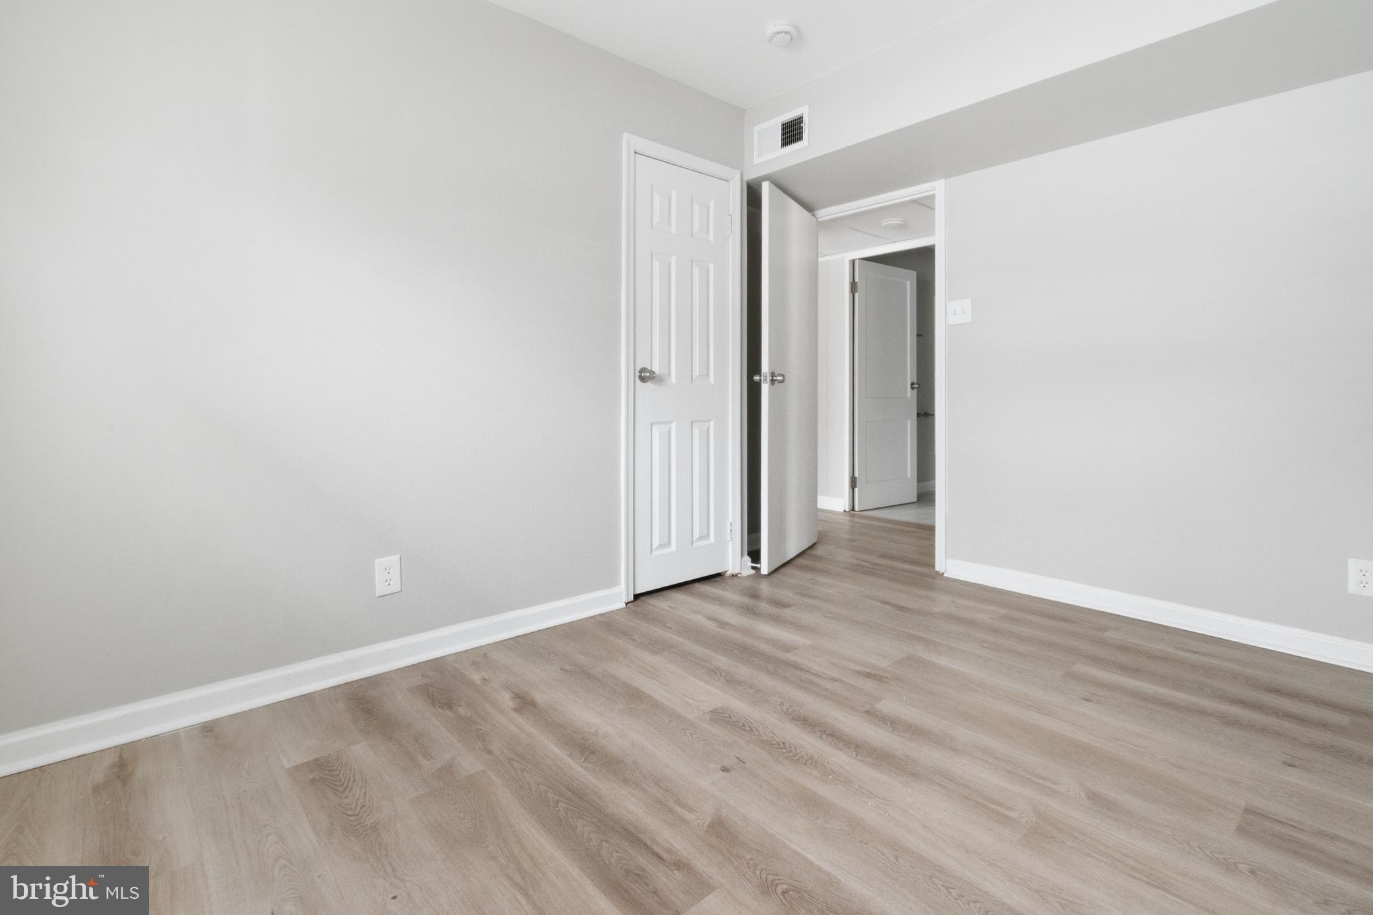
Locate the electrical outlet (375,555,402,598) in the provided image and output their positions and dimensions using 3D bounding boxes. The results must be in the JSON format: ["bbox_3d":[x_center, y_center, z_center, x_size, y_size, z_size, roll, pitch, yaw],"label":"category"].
[{"bbox_3d":[-1.032,0.411,1.980,0.080,0.125,0.012,-4,6,-40],"label":"electrical outlet"}]

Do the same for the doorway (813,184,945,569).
[{"bbox_3d":[1.081,-0.421,3.302,0.130,2.060,0.860,-4,6,-40],"label":"doorway"}]

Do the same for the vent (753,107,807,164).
[{"bbox_3d":[0.472,-1.611,2.865,0.020,0.195,0.350,-4,6,-40],"label":"vent"}]

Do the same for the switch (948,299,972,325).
[{"bbox_3d":[1.403,-0.748,2.937,0.012,0.118,0.120,-4,6,-40],"label":"switch"}]

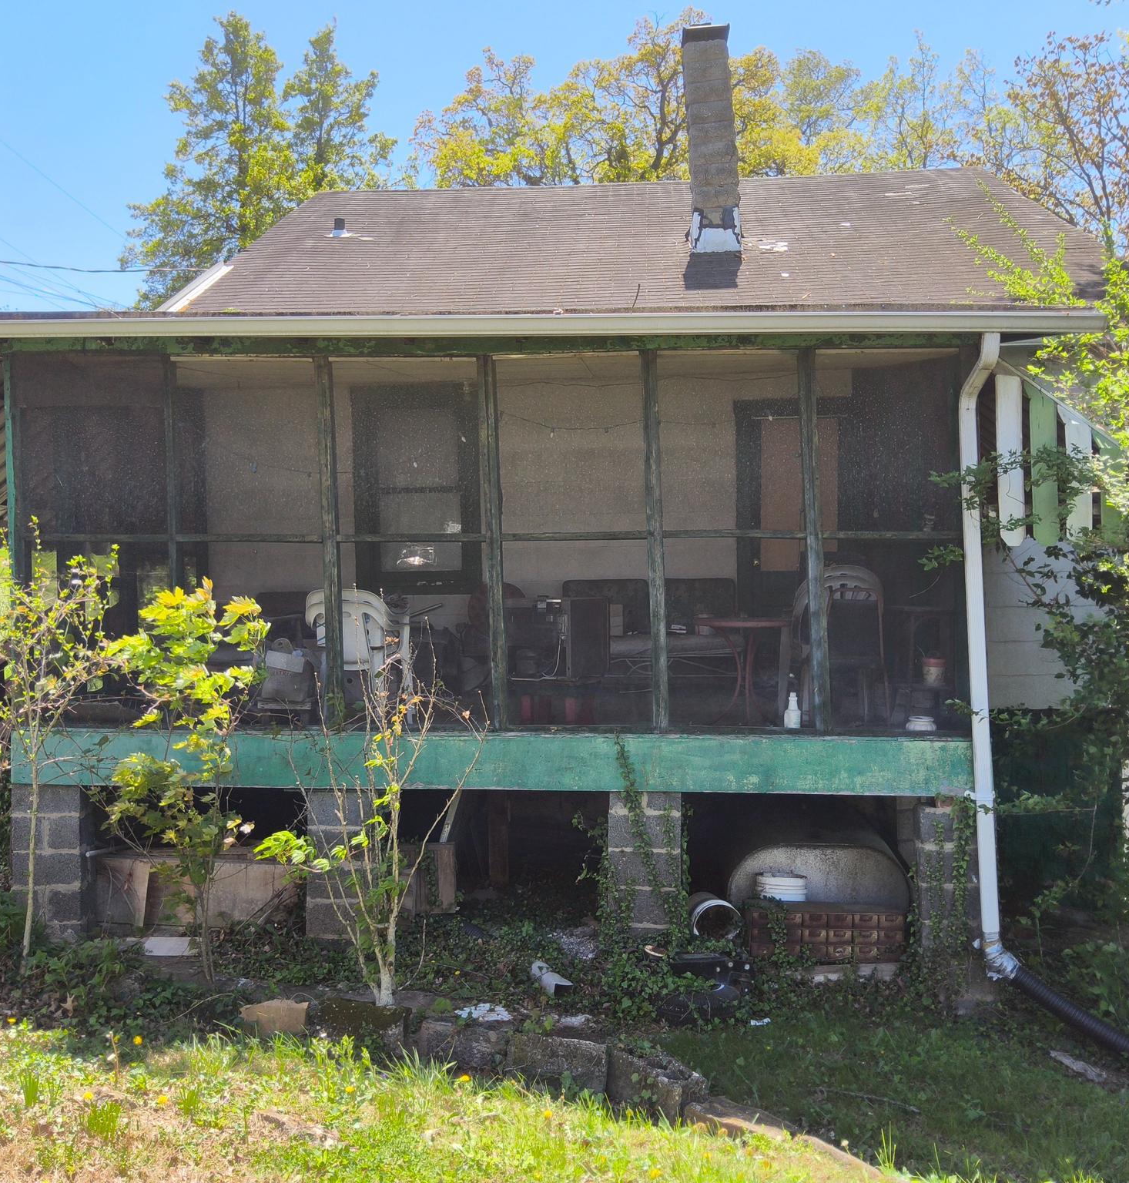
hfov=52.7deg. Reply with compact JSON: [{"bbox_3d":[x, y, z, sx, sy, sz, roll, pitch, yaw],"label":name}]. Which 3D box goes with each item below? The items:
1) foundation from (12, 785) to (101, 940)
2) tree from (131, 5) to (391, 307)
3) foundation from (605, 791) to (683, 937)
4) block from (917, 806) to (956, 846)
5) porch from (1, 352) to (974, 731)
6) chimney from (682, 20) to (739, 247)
[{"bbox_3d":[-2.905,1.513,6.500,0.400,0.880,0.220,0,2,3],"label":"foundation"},{"bbox_3d":[-6.800,-6.700,26.000,6.600,12.600,6.400,0,2,3],"label":"tree"},{"bbox_3d":[0.443,1.465,6.230,0.400,0.800,0.220,0,2,3],"label":"foundation"},{"bbox_3d":[2.015,1.261,6.250,0.220,0.205,0.200,0,2,3],"label":"block"},{"bbox_3d":[-0.410,-0.310,7.558,5.300,2.170,2.600,0,2,3],"label":"porch"},{"bbox_3d":[1.340,-4.106,10.510,0.440,2.080,0.430,0,2,3],"label":"chimney"}]

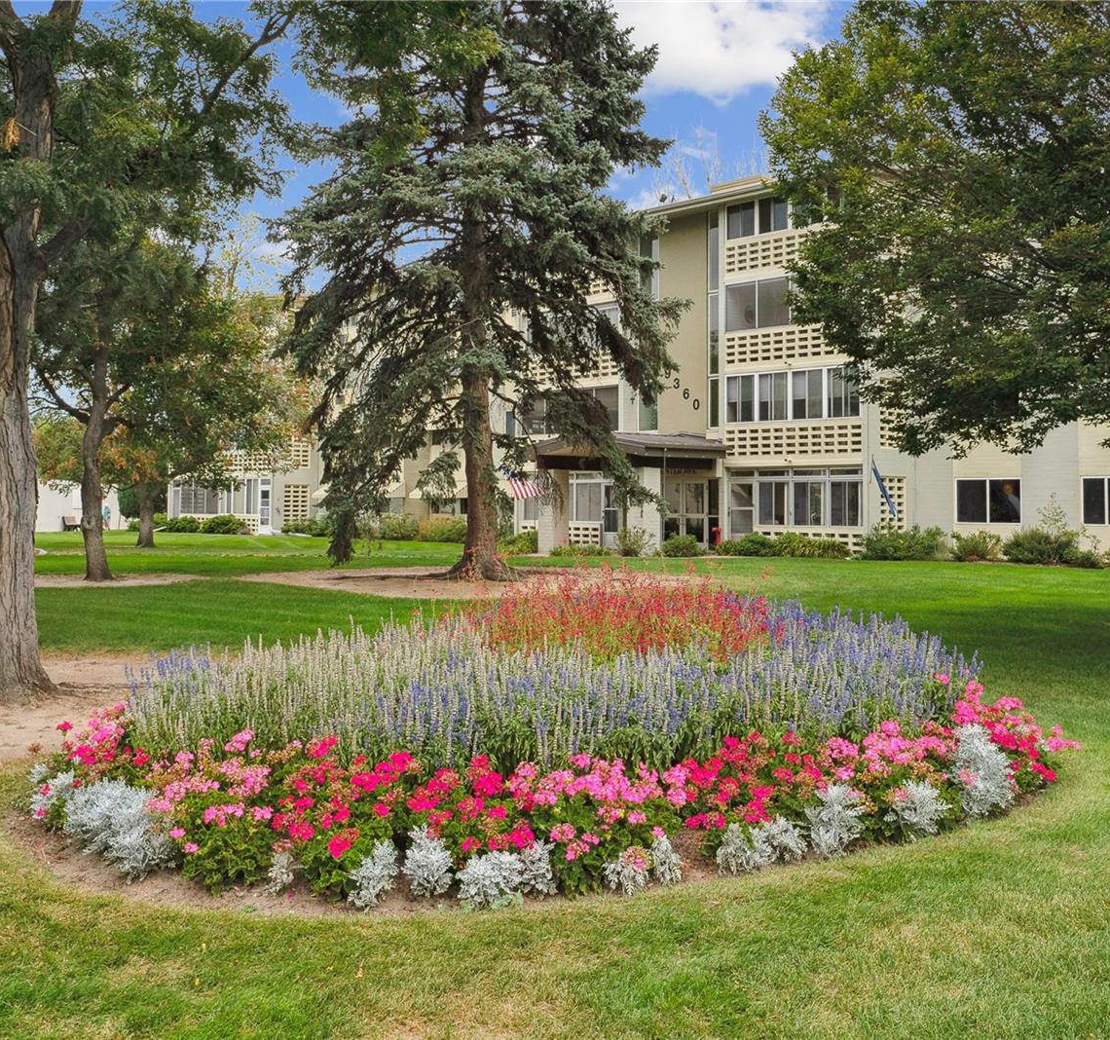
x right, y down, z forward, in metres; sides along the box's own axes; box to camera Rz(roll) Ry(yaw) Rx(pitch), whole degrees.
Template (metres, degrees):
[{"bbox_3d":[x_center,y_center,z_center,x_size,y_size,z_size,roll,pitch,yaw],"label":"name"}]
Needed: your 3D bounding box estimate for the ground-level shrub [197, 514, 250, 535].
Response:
[{"bbox_3d":[-14.178,0.183,52.000,2.500,0.830,1.900,1,1,45],"label":"ground-level shrub"}]

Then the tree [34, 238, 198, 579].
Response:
[{"bbox_3d":[-9.148,-2.291,25.200,3.600,7.000,3.600,0,1,-20],"label":"tree"}]

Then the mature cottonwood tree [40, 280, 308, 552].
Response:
[{"bbox_3d":[-12.078,-3.282,38.000,8.000,8.430,8.000,0,1,-18],"label":"mature cottonwood tree"}]

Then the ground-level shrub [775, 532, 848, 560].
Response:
[{"bbox_3d":[6.823,0.679,32.200,1.750,0.670,1.000,1,2,44],"label":"ground-level shrub"}]

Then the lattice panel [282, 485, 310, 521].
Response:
[{"bbox_3d":[-10.885,-0.669,51.200,1.280,1.750,0.160,-1,2,-44],"label":"lattice panel"}]

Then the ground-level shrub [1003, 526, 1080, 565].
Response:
[{"bbox_3d":[11.167,0.572,27.800,1.670,0.880,1.400,1,1,45],"label":"ground-level shrub"}]

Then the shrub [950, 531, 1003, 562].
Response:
[{"bbox_3d":[9.986,0.620,28.700,1.210,0.740,1.150,1,1,45],"label":"shrub"}]

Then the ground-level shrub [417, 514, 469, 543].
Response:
[{"bbox_3d":[-3.901,0.316,42.000,1.970,0.920,1.600,1,1,45],"label":"ground-level shrub"}]

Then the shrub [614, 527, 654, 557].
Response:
[{"bbox_3d":[2.174,0.602,33.300,1.080,0.820,1.020,0,1,0],"label":"shrub"}]

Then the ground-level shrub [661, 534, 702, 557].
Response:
[{"bbox_3d":[3.430,0.696,33.000,1.030,0.650,0.980,0,1,0],"label":"ground-level shrub"}]

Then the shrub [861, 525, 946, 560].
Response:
[{"bbox_3d":[8.587,0.556,29.900,2.190,0.890,1.500,1,1,45],"label":"shrub"}]

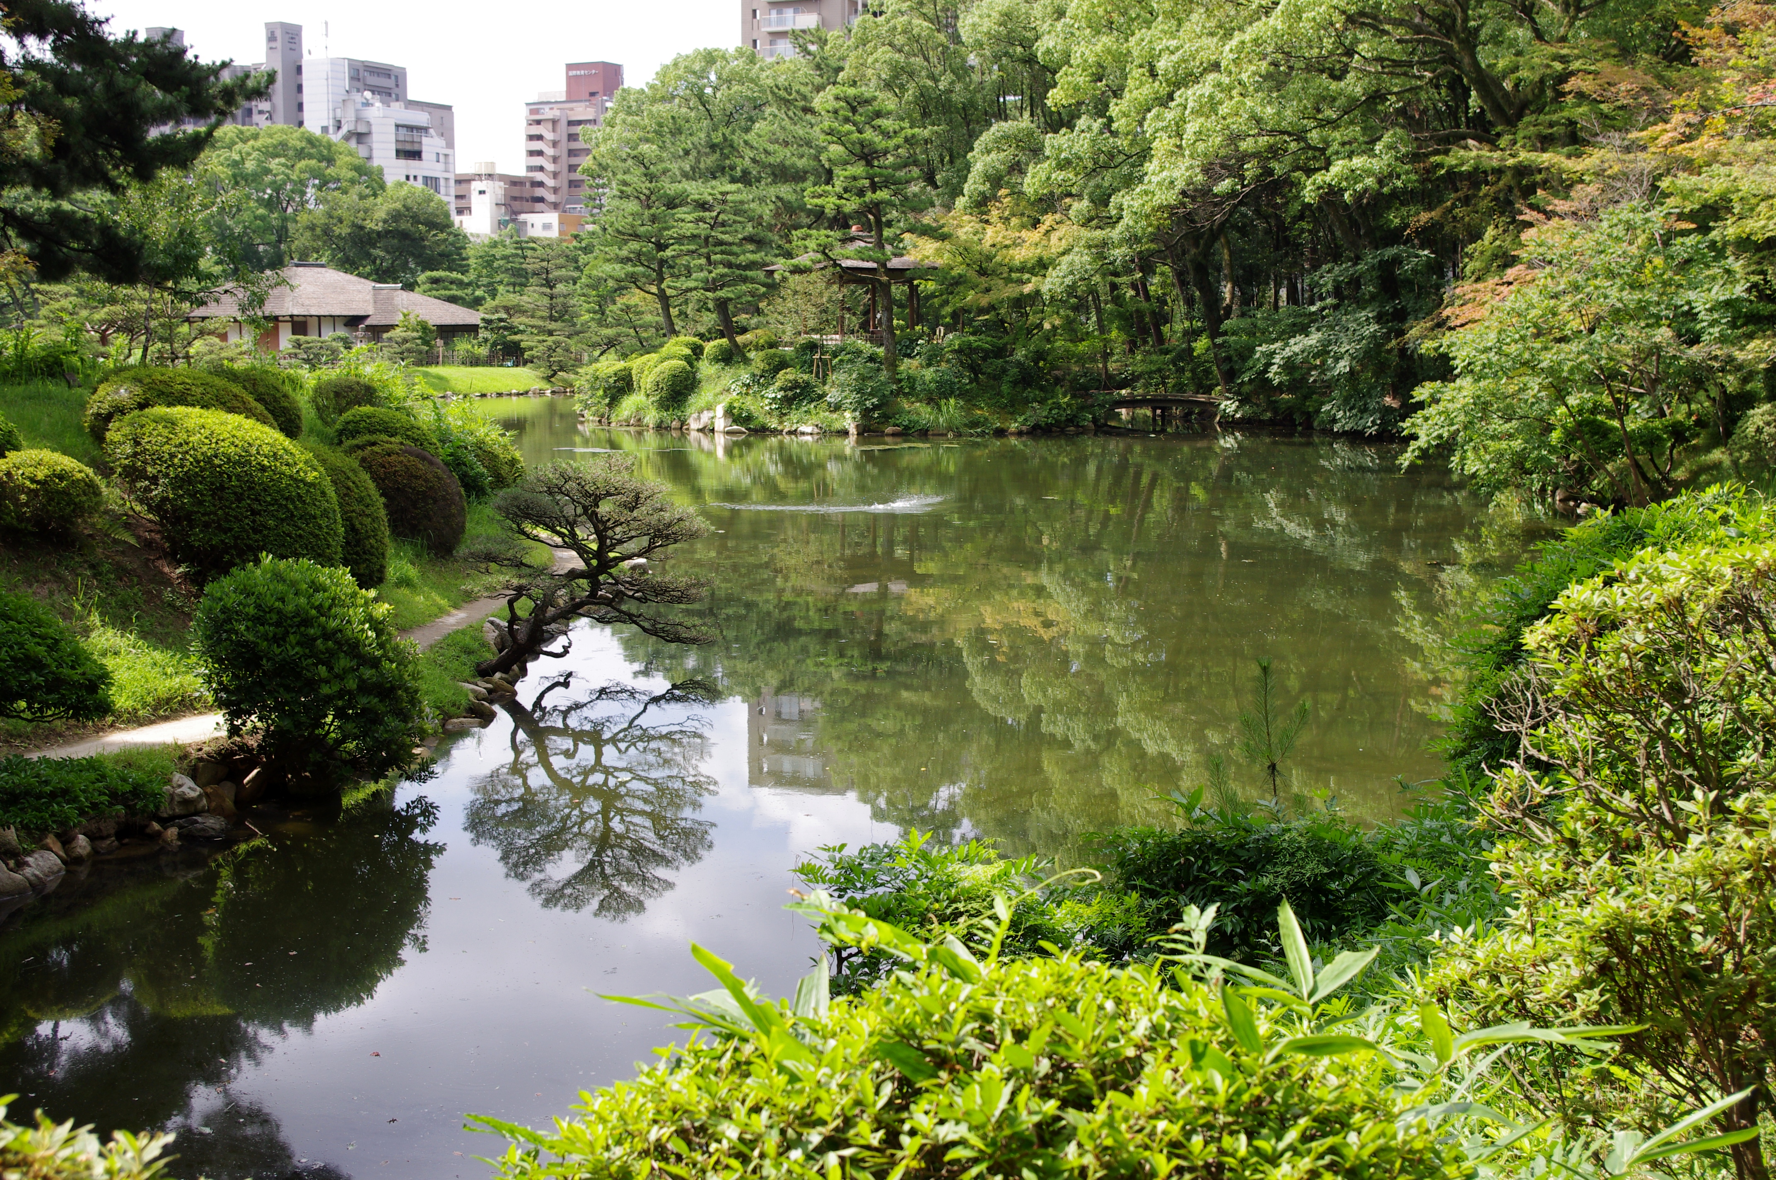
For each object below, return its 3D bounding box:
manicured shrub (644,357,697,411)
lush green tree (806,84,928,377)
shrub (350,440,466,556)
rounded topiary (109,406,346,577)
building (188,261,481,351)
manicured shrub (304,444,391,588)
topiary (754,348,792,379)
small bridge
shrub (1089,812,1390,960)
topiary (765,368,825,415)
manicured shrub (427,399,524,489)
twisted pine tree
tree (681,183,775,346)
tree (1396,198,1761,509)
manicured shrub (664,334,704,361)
[{"bbox_3d":[-6.949,-6.530,65.800,1.650,1.680,1.600,-1,7,-6],"label":"manicured shrub"},{"bbox_3d":[-0.664,-10.993,63.915,3.771,9.045,3.800,0,7,0],"label":"lush green tree"},{"bbox_3d":[-4.474,-0.856,19.200,1.100,1.080,1.100,-2,7,-13],"label":"shrub"},{"bbox_3d":[-5.075,-0.757,15.800,1.720,1.250,1.600,-2,7,-18],"label":"rounded topiary"},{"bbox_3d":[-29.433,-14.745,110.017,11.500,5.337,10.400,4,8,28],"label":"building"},{"bbox_3d":[-4.573,-0.617,17.200,1.100,1.180,1.150,-2,7,-15],"label":"manicured shrub"},{"bbox_3d":[-3.640,-7.214,65.800,1.250,1.000,1.200,0,7,-3],"label":"topiary"},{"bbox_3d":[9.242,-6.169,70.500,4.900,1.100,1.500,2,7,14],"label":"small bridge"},{"bbox_3d":[1.246,1.055,7.300,1.050,0.600,0.900,1,7,10],"label":"shrub"},{"bbox_3d":[-2.857,-6.098,63.600,1.720,1.400,1.600,0,7,-3],"label":"topiary"},{"bbox_3d":[-6.368,-2.239,31.979,1.480,1.414,1.500,-2,8,-11],"label":"manicured shrub"},{"bbox_3d":[-2.797,-0.203,19.538,2.175,2.045,2.100,-1,8,-8],"label":"twisted pine tree"},{"bbox_3d":[-5.137,-10.327,66.624,2.993,5.475,3.000,0,7,0],"label":"tree"},{"bbox_3d":[12.407,-4.141,36.975,5.800,5.248,5.500,2,8,18],"label":"tree"},{"bbox_3d":[-6.717,-7.927,68.147,1.325,0.999,1.350,0,7,0],"label":"manicured shrub"}]

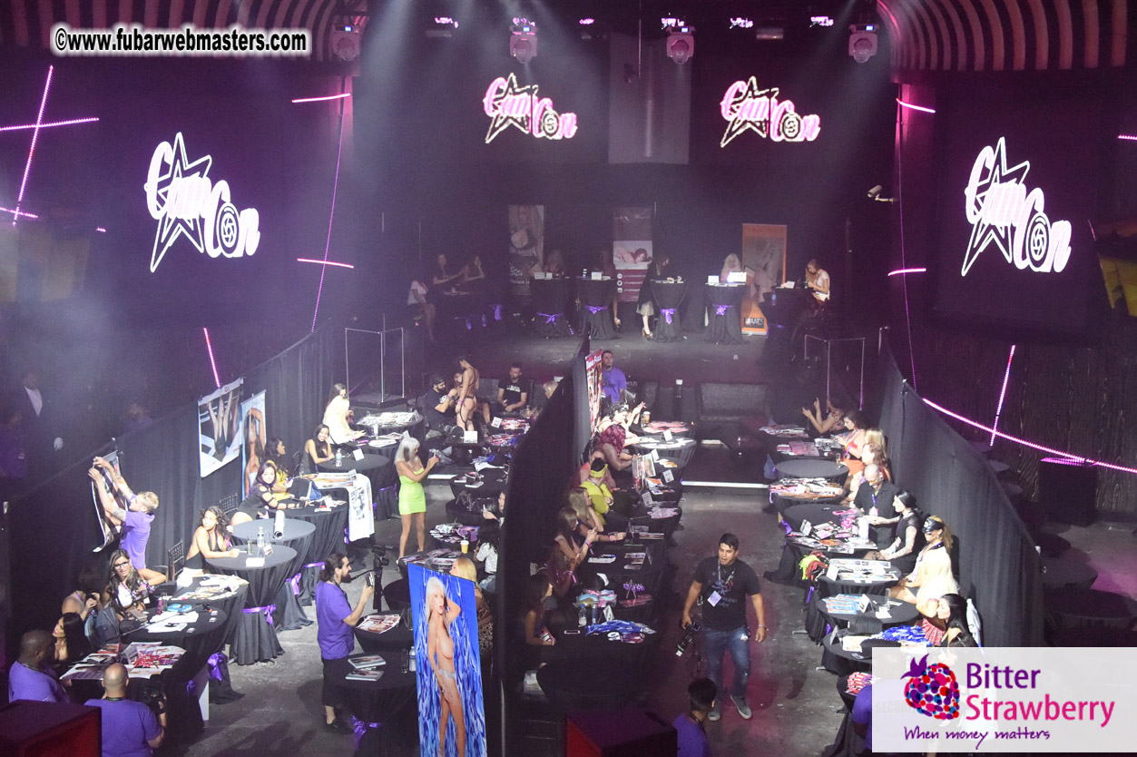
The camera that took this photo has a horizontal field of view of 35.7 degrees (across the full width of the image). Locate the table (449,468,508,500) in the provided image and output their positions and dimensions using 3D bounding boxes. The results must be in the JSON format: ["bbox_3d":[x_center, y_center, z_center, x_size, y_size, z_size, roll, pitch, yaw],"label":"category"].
[{"bbox_3d":[-0.944,1.742,21.230,0.930,1.060,0.930,0,10,0],"label":"table"}]

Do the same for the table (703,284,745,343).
[{"bbox_3d":[2.929,-1.225,32.995,0.820,1.070,0.820,1,10,5],"label":"table"}]

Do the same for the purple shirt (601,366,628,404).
[{"bbox_3d":[0.624,0.118,27.000,0.520,0.600,0.320,3,11,17],"label":"purple shirt"}]

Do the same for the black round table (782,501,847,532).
[{"bbox_3d":[2.831,2.035,19.619,0.930,1.060,0.930,0,10,0],"label":"black round table"}]

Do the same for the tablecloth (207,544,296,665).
[{"bbox_3d":[-3.317,2.405,18.621,0.930,1.080,0.930,0,10,0],"label":"tablecloth"}]

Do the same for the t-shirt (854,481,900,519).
[{"bbox_3d":[3.543,1.454,20.300,0.520,0.580,0.360,6,12,30],"label":"t-shirt"}]

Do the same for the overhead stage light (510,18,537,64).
[{"bbox_3d":[-0.667,-5.013,26.500,0.420,0.600,0.400,0,10,0],"label":"overhead stage light"}]

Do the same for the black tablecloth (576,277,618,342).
[{"bbox_3d":[0.534,-1.337,33.195,0.820,1.070,0.820,0,10,0],"label":"black tablecloth"}]

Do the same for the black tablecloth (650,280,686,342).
[{"bbox_3d":[1.862,-1.281,33.095,0.760,1.070,0.760,1,10,5],"label":"black tablecloth"}]

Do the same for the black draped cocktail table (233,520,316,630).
[{"bbox_3d":[-3.159,2.147,19.001,0.930,1.060,0.930,0,10,0],"label":"black draped cocktail table"}]

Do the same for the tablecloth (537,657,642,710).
[{"bbox_3d":[0.215,2.954,14.563,0.930,1.060,0.930,0,10,0],"label":"tablecloth"}]

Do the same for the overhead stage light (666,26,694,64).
[{"bbox_3d":[1.712,-5.094,27.000,0.410,0.580,0.360,0,10,0],"label":"overhead stage light"}]

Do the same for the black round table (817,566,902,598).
[{"bbox_3d":[2.903,2.495,18.048,0.940,1.070,0.940,1,10,5],"label":"black round table"}]

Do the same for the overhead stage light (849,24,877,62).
[{"bbox_3d":[4.421,-5.020,26.500,0.420,0.600,0.400,0,10,0],"label":"overhead stage light"}]

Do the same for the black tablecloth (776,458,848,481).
[{"bbox_3d":[3.102,1.675,22.598,0.940,1.070,0.940,1,10,5],"label":"black tablecloth"}]

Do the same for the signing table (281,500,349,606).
[{"bbox_3d":[-3.026,2.022,20.695,0.930,1.075,0.930,0,10,0],"label":"signing table"}]

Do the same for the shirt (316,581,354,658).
[{"bbox_3d":[-2.161,2.224,16.317,0.380,0.790,0.500,0,10,0],"label":"shirt"}]

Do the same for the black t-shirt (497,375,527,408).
[{"bbox_3d":[-0.890,0.239,28.200,0.500,0.580,0.340,1,10,3],"label":"black t-shirt"}]

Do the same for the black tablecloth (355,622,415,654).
[{"bbox_3d":[-1.504,2.810,16.329,0.930,1.070,0.930,0,10,0],"label":"black tablecloth"}]

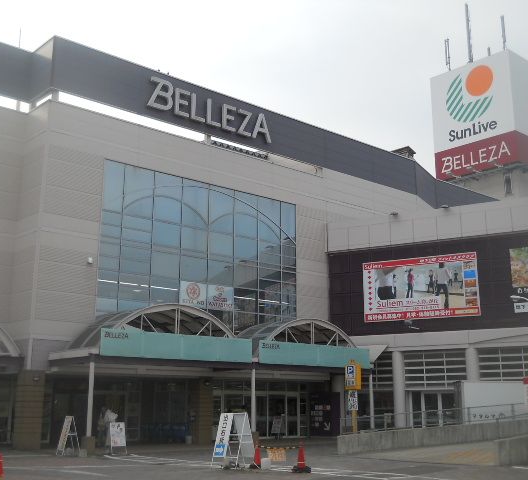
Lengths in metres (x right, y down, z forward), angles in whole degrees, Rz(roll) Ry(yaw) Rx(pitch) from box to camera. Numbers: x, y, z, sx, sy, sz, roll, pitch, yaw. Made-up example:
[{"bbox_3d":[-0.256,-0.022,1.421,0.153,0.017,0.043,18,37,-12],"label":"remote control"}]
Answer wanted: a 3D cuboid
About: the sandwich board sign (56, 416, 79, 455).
[{"bbox_3d":[-6.678,6.741,26.096,0.560,1.280,0.500,11,-17,-40],"label":"sandwich board sign"}]

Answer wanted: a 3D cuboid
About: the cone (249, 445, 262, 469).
[{"bbox_3d":[-0.201,5.783,20.545,0.390,0.700,0.390,0,-12,0],"label":"cone"}]

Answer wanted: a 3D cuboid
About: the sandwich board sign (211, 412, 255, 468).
[{"bbox_3d":[-0.770,5.345,20.255,0.900,1.410,0.820,-12,-17,42],"label":"sandwich board sign"}]

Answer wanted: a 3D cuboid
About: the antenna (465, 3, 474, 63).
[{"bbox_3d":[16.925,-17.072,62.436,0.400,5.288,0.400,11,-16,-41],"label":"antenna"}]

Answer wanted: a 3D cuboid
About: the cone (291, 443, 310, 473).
[{"bbox_3d":[0.888,5.310,18.526,0.420,0.710,0.420,0,-13,0],"label":"cone"}]

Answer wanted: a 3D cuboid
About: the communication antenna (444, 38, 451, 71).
[{"bbox_3d":[18.055,-18.044,73.844,0.300,3.370,0.330,11,-17,-41],"label":"communication antenna"}]

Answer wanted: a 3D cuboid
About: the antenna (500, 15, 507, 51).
[{"bbox_3d":[21.982,-19.026,69.623,0.270,3.520,0.280,11,-17,-41],"label":"antenna"}]

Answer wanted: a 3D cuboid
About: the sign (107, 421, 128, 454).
[{"bbox_3d":[-4.991,6.685,25.570,0.600,1.020,0.580,9,-15,-36],"label":"sign"}]

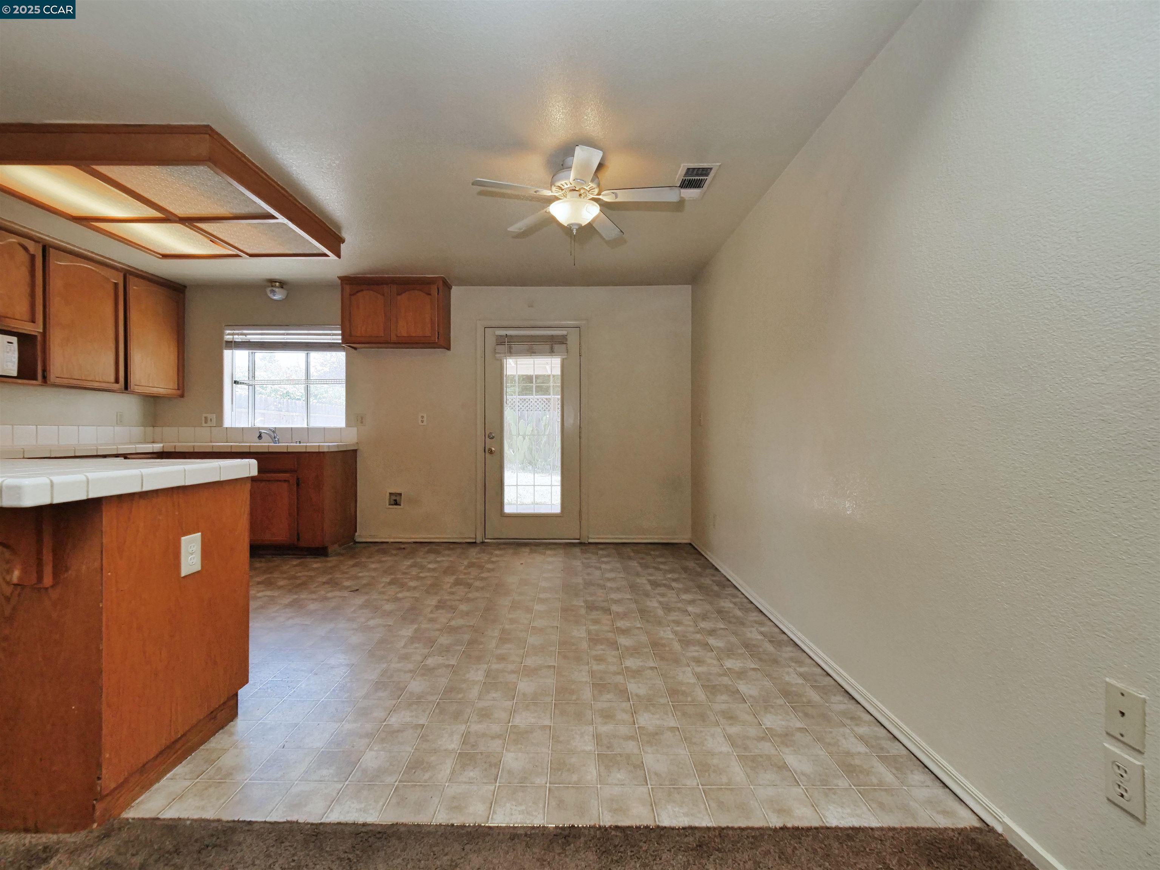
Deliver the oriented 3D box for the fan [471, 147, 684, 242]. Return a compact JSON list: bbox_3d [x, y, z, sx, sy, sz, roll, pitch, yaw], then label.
[{"bbox_3d":[-0.022,-1.235,2.430,1.060,0.390,1.050,0,0,0],"label":"fan"}]

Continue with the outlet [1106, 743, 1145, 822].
[{"bbox_3d":[1.107,0.708,0.953,0.008,0.115,0.070,0,0,0],"label":"outlet"}]

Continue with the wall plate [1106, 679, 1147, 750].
[{"bbox_3d":[1.107,0.570,0.953,0.008,0.112,0.070,0,0,0],"label":"wall plate"}]

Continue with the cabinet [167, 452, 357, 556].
[{"bbox_3d":[-2.804,0.585,4.230,1.310,0.900,0.590,0,0,0],"label":"cabinet"}]

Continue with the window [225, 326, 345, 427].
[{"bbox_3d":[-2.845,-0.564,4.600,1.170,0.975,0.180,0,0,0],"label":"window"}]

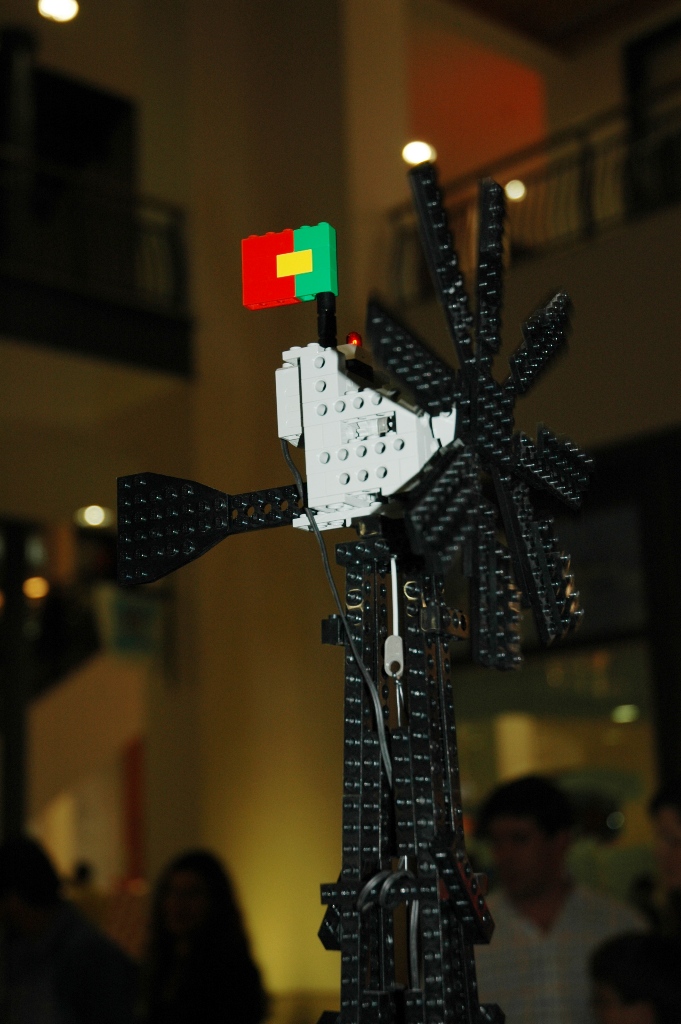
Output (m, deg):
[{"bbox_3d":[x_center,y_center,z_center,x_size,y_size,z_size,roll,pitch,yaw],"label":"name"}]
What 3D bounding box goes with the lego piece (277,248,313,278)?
[{"bbox_3d":[-0.018,-0.103,0.718,0.016,0.010,0.008,-6,-12,22],"label":"lego piece"}]

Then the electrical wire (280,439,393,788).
[{"bbox_3d":[-0.006,0.036,0.668,0.048,0.144,0.022,-8,-13,27],"label":"electrical wire"}]

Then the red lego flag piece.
[{"bbox_3d":[-0.029,-0.103,0.723,0.024,0.030,0.008,-6,-12,22],"label":"red lego flag piece"}]

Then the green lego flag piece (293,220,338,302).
[{"bbox_3d":[-0.010,-0.105,0.715,0.016,0.030,0.008,-6,-12,22],"label":"green lego flag piece"}]

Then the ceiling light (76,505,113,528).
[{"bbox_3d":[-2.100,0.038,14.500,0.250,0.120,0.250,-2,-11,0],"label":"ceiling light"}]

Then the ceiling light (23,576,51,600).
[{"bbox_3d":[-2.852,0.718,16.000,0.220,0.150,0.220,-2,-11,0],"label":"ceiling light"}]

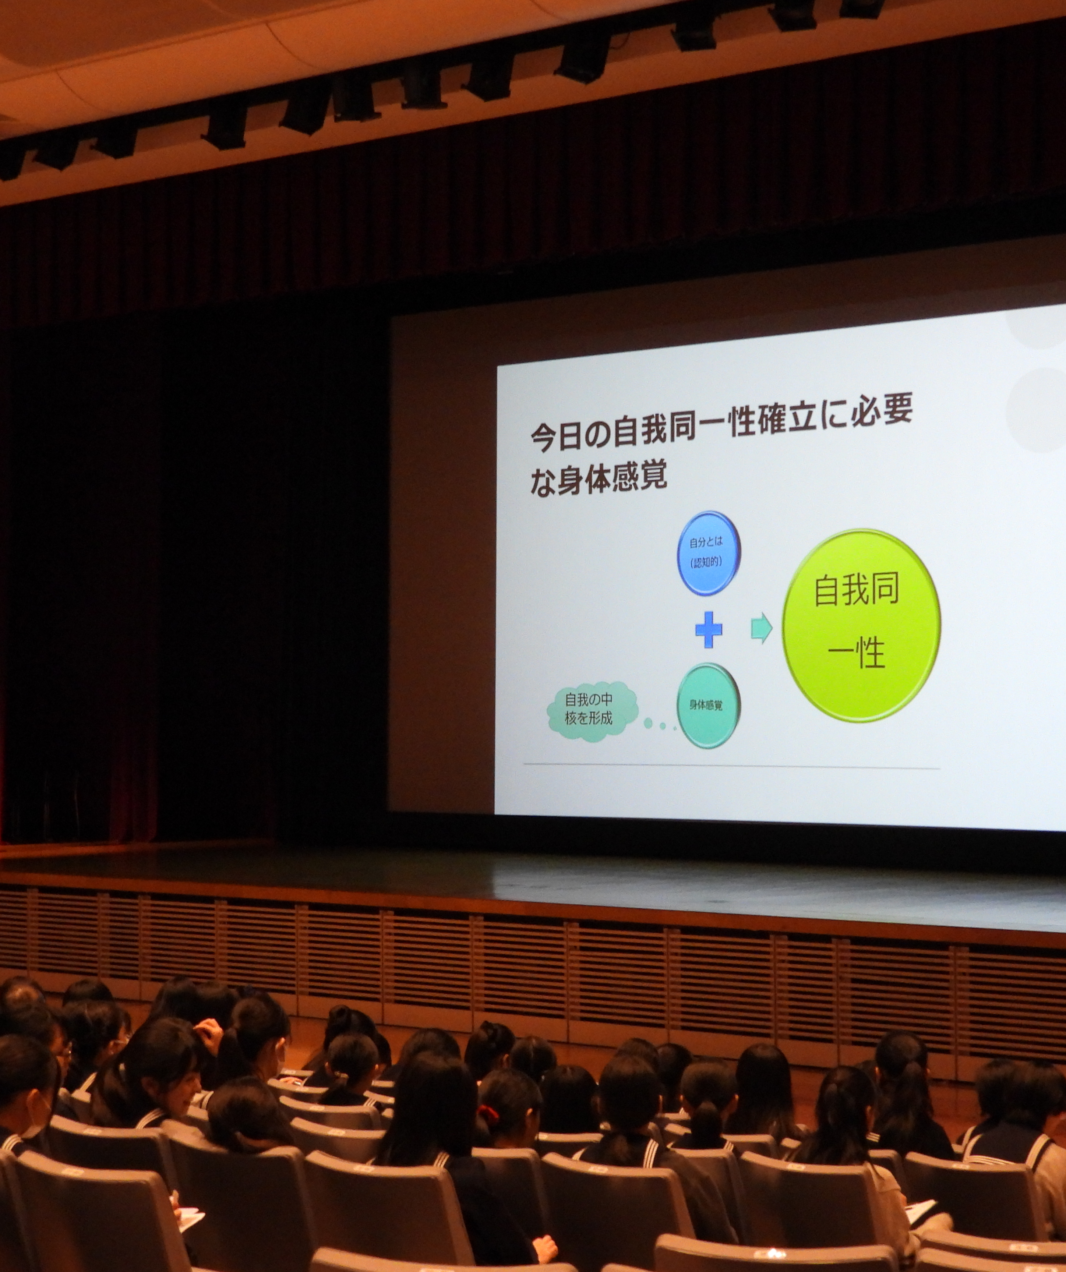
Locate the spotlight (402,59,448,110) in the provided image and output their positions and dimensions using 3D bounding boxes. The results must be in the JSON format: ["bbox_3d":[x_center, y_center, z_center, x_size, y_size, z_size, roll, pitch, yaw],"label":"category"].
[{"bbox_3d":[-0.855,-4.361,21.196,0.310,0.410,0.310,6,11,41],"label":"spotlight"}]

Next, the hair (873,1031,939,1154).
[{"bbox_3d":[1.331,1.630,9.650,0.210,0.420,0.230,0,-2,5],"label":"hair"}]

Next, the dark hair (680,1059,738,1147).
[{"bbox_3d":[0.571,1.529,8.769,0.180,0.270,0.240,0,-2,4],"label":"dark hair"}]

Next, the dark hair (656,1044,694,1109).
[{"bbox_3d":[0.581,1.815,11.100,0.180,0.260,0.210,0,-2,12],"label":"dark hair"}]

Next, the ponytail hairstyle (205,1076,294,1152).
[{"bbox_3d":[-0.778,1.321,7.429,0.220,0.230,0.240,0,-2,10],"label":"ponytail hairstyle"}]

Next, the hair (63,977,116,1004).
[{"bbox_3d":[-1.743,1.457,10.600,0.200,0.250,0.230,-2,-3,41],"label":"hair"}]

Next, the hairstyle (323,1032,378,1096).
[{"bbox_3d":[-0.664,1.570,9.900,0.190,0.250,0.220,0,-2,17],"label":"hairstyle"}]

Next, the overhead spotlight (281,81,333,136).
[{"bbox_3d":[-1.859,-4.349,22.040,0.310,0.410,0.310,20,20,40],"label":"overhead spotlight"}]

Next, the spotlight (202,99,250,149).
[{"bbox_3d":[-2.593,-4.320,22.730,0.310,0.380,0.320,-1,36,22],"label":"spotlight"}]

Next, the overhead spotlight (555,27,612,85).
[{"bbox_3d":[0.380,-4.378,20.351,0.310,0.380,0.320,0,36,15],"label":"overhead spotlight"}]

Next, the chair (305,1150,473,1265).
[{"bbox_3d":[-0.282,1.838,7.439,0.520,0.870,0.600,-1,-2,31],"label":"chair"}]

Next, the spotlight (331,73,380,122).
[{"bbox_3d":[-1.428,-4.364,21.678,0.310,0.410,0.310,-2,9,41],"label":"spotlight"}]

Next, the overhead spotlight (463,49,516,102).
[{"bbox_3d":[-0.342,-4.344,20.765,0.310,0.410,0.310,17,18,40],"label":"overhead spotlight"}]

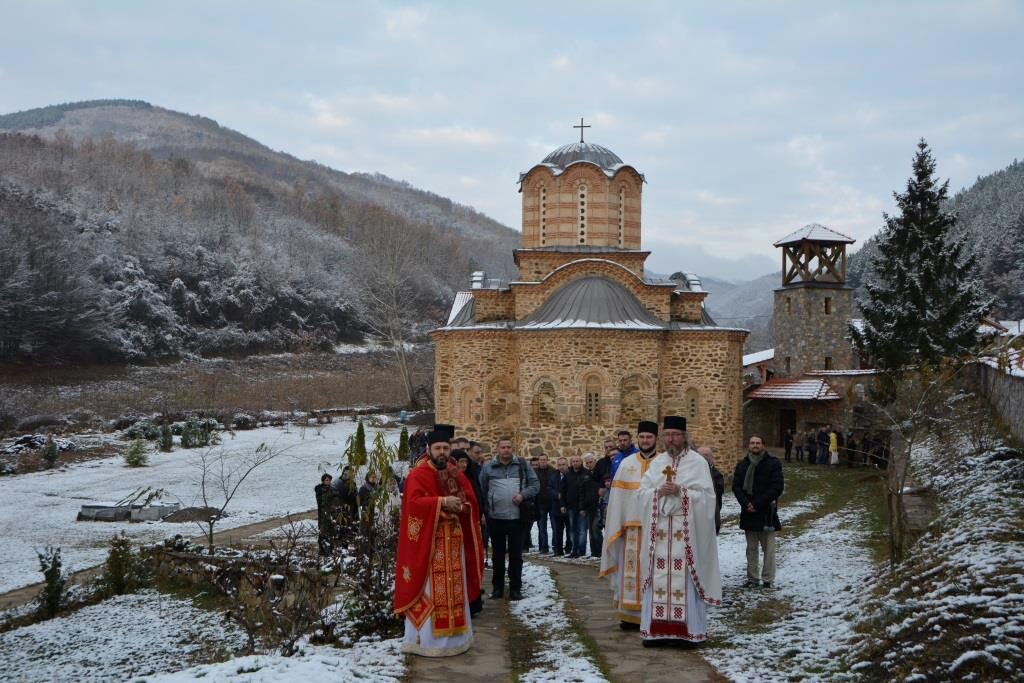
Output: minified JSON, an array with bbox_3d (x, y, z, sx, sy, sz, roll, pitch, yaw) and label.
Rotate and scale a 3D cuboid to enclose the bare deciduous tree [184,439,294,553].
[{"bbox_3d":[-4.939,2.856,20.700,1.950,2.030,1.700,1,0,0],"label":"bare deciduous tree"}]

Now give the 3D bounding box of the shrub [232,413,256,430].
[{"bbox_3d":[-18.807,5.624,80.000,1.700,1.270,1.500,1,0,0],"label":"shrub"}]

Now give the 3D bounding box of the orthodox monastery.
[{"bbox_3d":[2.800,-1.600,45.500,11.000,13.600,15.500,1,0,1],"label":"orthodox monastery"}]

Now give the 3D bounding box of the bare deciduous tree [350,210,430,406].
[{"bbox_3d":[-11.532,-3.132,108.000,7.600,18.600,7.200,1,0,0],"label":"bare deciduous tree"}]

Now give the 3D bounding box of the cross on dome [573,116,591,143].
[{"bbox_3d":[2.788,-8.384,45.000,0.690,1.030,0.080,1,0,1],"label":"cross on dome"}]

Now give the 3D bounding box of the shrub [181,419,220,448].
[{"bbox_3d":[-17.520,5.174,64.000,2.200,1.680,1.800,1,0,0],"label":"shrub"}]

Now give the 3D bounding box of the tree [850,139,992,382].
[{"bbox_3d":[23.000,-3.500,64.000,7.900,15.600,7.900,1,0,0],"label":"tree"}]

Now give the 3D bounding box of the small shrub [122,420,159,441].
[{"bbox_3d":[-22.792,5.475,70.000,2.300,1.250,1.800,1,0,0],"label":"small shrub"}]

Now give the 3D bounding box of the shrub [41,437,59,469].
[{"bbox_3d":[-21.113,5.073,52.000,0.820,1.460,0.820,1,0,0],"label":"shrub"}]

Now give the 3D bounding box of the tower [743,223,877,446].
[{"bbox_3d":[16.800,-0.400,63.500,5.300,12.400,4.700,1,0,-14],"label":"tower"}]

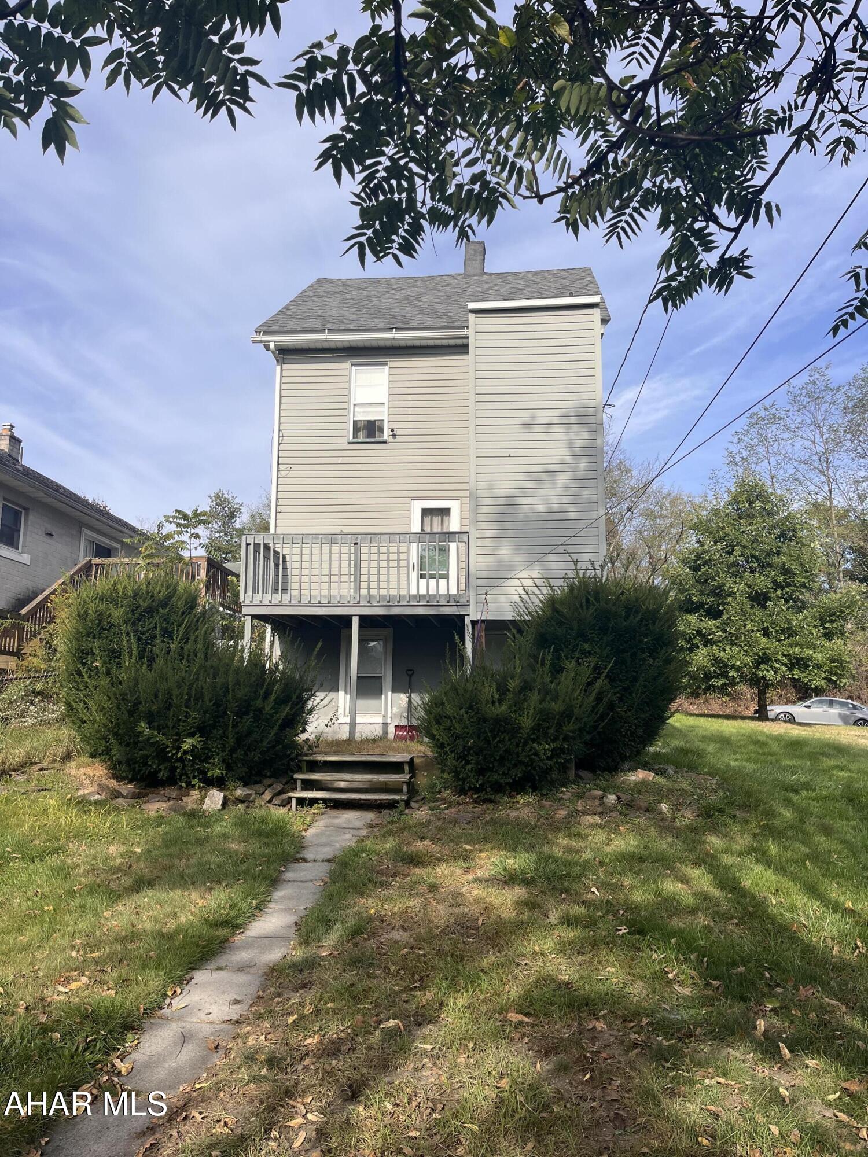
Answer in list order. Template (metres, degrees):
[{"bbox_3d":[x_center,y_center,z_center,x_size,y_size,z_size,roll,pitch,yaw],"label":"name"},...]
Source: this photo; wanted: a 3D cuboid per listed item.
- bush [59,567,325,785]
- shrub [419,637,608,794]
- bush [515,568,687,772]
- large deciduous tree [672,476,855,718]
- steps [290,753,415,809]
[{"bbox_3d":[-3.124,1.281,11.065,3.150,2.650,2.500,0,-8,4],"label":"bush"},{"bbox_3d":[0.924,1.599,10.137,2.100,1.800,1.900,0,-8,4],"label":"shrub"},{"bbox_3d":[2.159,1.233,11.421,2.150,2.700,2.100,0,-8,4],"label":"bush"},{"bbox_3d":[10.796,0.806,28.510,5.500,7.650,5.400,0,-8,4],"label":"large deciduous tree"},{"bbox_3d":[-0.910,2.259,9.661,1.300,0.560,0.780,0,-8,4],"label":"steps"}]

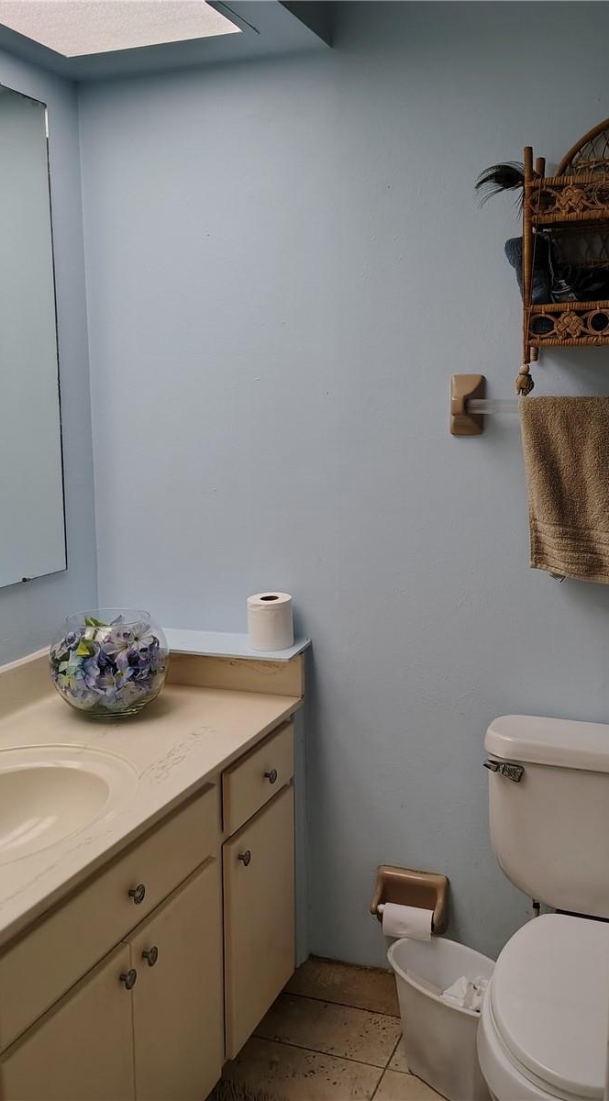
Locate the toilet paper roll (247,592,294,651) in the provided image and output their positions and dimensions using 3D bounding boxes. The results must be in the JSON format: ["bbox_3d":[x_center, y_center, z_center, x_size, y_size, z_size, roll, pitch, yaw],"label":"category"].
[{"bbox_3d":[-0.076,0.162,2.323,0.103,0.113,0.103,0,9,0],"label":"toilet paper roll"}]

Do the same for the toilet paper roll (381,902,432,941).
[{"bbox_3d":[0.233,0.848,2.320,0.113,0.065,0.058,3,10,22],"label":"toilet paper roll"}]

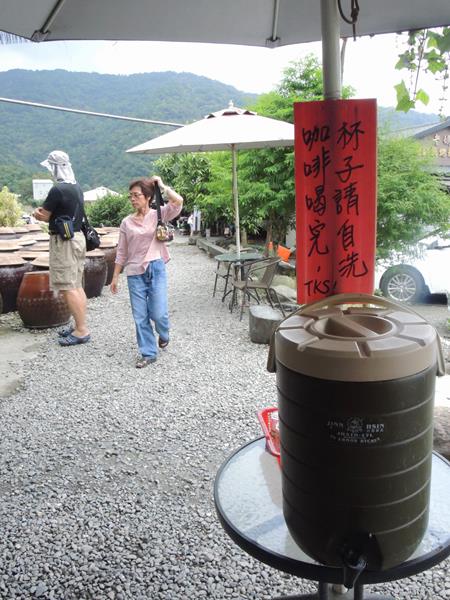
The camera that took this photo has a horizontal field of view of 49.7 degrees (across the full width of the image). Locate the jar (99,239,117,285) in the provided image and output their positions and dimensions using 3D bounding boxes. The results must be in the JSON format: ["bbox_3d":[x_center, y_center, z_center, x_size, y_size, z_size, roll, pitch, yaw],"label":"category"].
[{"bbox_3d":[-2.201,-0.654,8.772,0.600,0.740,0.600,-4,11,0],"label":"jar"}]

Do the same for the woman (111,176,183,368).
[{"bbox_3d":[-0.661,-0.232,4.229,0.580,1.580,0.450,0,12,20],"label":"woman"}]

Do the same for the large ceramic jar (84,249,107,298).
[{"bbox_3d":[-2.123,-0.417,7.530,0.600,0.740,0.600,-4,11,0],"label":"large ceramic jar"}]

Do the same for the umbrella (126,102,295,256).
[{"bbox_3d":[0.144,-1.225,6.499,2.680,2.630,2.680,-4,11,0],"label":"umbrella"}]

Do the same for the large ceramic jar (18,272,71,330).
[{"bbox_3d":[-2.169,-0.014,5.817,0.635,0.610,0.635,-4,11,0],"label":"large ceramic jar"}]

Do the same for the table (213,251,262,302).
[{"bbox_3d":[0.202,-0.255,6.689,0.670,0.635,0.670,-4,11,0],"label":"table"}]

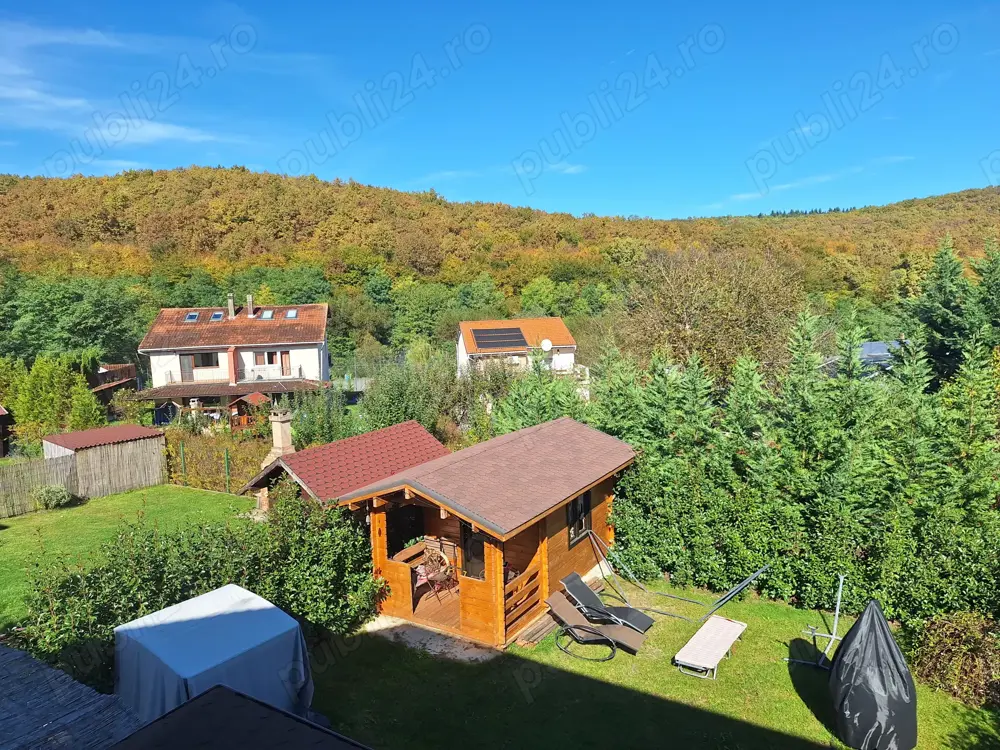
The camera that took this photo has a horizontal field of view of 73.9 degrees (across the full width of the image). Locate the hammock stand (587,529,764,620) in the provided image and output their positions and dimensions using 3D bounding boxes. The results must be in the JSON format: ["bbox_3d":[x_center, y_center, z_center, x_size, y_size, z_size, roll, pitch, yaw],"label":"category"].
[{"bbox_3d":[3.292,3.878,12.661,3.350,1.200,0.850,3,8,31],"label":"hammock stand"}]

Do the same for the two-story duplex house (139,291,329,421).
[{"bbox_3d":[-21.322,-2.036,55.738,14.200,9.550,13.300,-2,7,-10],"label":"two-story duplex house"}]

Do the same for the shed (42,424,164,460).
[{"bbox_3d":[-14.913,3.276,25.321,2.427,2.004,3.275,2,7,34],"label":"shed"}]

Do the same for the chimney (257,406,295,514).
[{"bbox_3d":[-6.136,2.354,18.240,0.800,2.987,0.850,3,8,31],"label":"chimney"}]

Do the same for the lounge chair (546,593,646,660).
[{"bbox_3d":[1.608,4.274,11.198,1.636,0.851,0.660,2,8,30],"label":"lounge chair"}]

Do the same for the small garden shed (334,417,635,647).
[{"bbox_3d":[0.056,2.888,13.887,3.716,2.974,6.031,3,8,31],"label":"small garden shed"}]

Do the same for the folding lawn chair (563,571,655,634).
[{"bbox_3d":[1.898,4.166,11.761,1.619,0.930,0.660,3,8,34],"label":"folding lawn chair"}]

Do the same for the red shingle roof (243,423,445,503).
[{"bbox_3d":[-3.616,2.014,16.696,2.467,0.989,5.110,2,7,28],"label":"red shingle roof"}]

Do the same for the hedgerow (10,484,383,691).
[{"bbox_3d":[-5.109,3.829,12.072,5.575,1.750,1.500,-5,7,-29],"label":"hedgerow"}]

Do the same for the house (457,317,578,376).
[{"bbox_3d":[1.316,-2.025,69.314,10.590,7.363,10.800,-3,6,-10],"label":"house"}]

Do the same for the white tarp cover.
[{"bbox_3d":[-4.144,4.276,9.599,2.120,1.380,1.820,4,8,39],"label":"white tarp cover"}]

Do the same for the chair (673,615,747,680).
[{"bbox_3d":[3.905,4.967,12.138,0.678,0.260,1.852,3,8,37],"label":"chair"}]

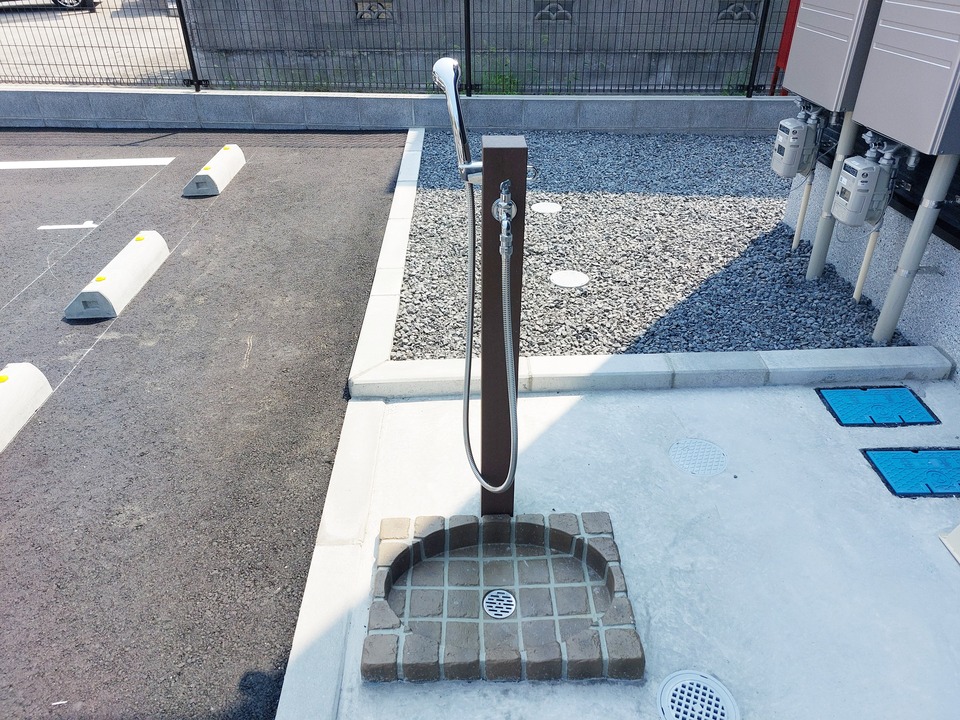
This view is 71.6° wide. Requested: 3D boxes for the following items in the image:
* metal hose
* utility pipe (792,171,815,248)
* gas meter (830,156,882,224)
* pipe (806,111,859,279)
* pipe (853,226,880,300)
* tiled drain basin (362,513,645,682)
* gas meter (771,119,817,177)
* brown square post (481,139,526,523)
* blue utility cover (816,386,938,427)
[{"bbox_3d":[0.023,0.007,1.359,0.118,0.705,0.145,-1,32,-2],"label":"metal hose"},{"bbox_3d":[1.453,-0.666,2.989,0.027,0.362,0.027,-4,32,0],"label":"utility pipe"},{"bbox_3d":[1.394,-0.624,2.442,0.125,0.215,0.125,-1,32,-2],"label":"gas meter"},{"bbox_3d":[1.389,-0.624,2.629,0.061,0.671,0.061,-4,32,0],"label":"pipe"},{"bbox_3d":[1.486,-0.368,2.557,0.027,0.312,0.027,-4,32,0],"label":"pipe"},{"bbox_3d":[0.043,0.507,1.473,0.561,0.066,0.396,-1,32,-1],"label":"tiled drain basin"},{"bbox_3d":[1.373,-0.922,2.901,0.125,0.215,0.125,-1,32,-2],"label":"gas meter"},{"bbox_3d":[0.043,0.002,1.437,0.081,0.923,0.081,-1,32,-2],"label":"brown square post"},{"bbox_3d":[1.262,0.153,2.122,0.313,0.020,0.205,-1,32,-2],"label":"blue utility cover"}]

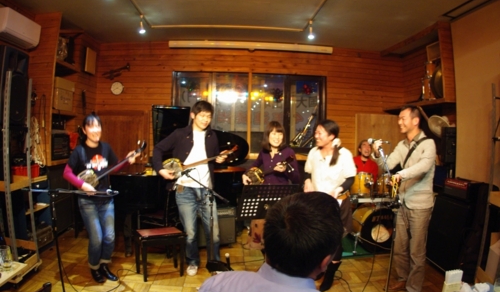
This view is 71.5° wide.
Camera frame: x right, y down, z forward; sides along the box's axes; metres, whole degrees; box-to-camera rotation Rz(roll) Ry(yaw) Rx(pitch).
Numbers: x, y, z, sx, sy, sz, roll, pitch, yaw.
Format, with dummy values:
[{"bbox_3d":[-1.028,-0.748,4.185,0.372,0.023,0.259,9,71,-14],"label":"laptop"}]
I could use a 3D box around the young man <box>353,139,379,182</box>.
[{"bbox_3d":[1.570,0.600,4.720,0.550,1.360,0.650,1,1,9],"label":"young man"}]

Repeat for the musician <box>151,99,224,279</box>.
[{"bbox_3d":[-0.590,0.420,3.420,0.680,1.730,0.420,1,1,-9],"label":"musician"}]

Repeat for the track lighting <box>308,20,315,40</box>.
[{"bbox_3d":[0.672,-1.274,3.799,0.080,0.240,0.090,1,3,3],"label":"track lighting"}]

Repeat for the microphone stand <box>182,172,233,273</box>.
[{"bbox_3d":[-0.417,0.760,3.517,0.500,1.050,0.340,0,3,-6],"label":"microphone stand"}]

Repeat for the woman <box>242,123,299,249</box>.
[{"bbox_3d":[0.225,0.530,3.650,0.560,1.570,0.400,1,1,12],"label":"woman"}]

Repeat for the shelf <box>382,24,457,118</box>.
[{"bbox_3d":[2.199,-0.958,4.710,0.330,0.950,1.600,1,3,-3],"label":"shelf"}]

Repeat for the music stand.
[{"bbox_3d":[0.165,0.830,3.100,0.500,1.000,0.430,1,1,-16],"label":"music stand"}]

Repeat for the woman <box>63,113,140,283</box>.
[{"bbox_3d":[-1.416,0.496,3.319,0.620,1.600,0.450,-1,3,-24],"label":"woman"}]

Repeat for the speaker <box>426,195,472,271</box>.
[{"bbox_3d":[2.250,0.933,3.600,0.400,0.680,0.580,0,3,-6],"label":"speaker"}]

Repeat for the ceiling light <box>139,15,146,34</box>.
[{"bbox_3d":[-1.240,-1.400,4.000,0.090,0.210,0.100,1,1,-18],"label":"ceiling light"}]

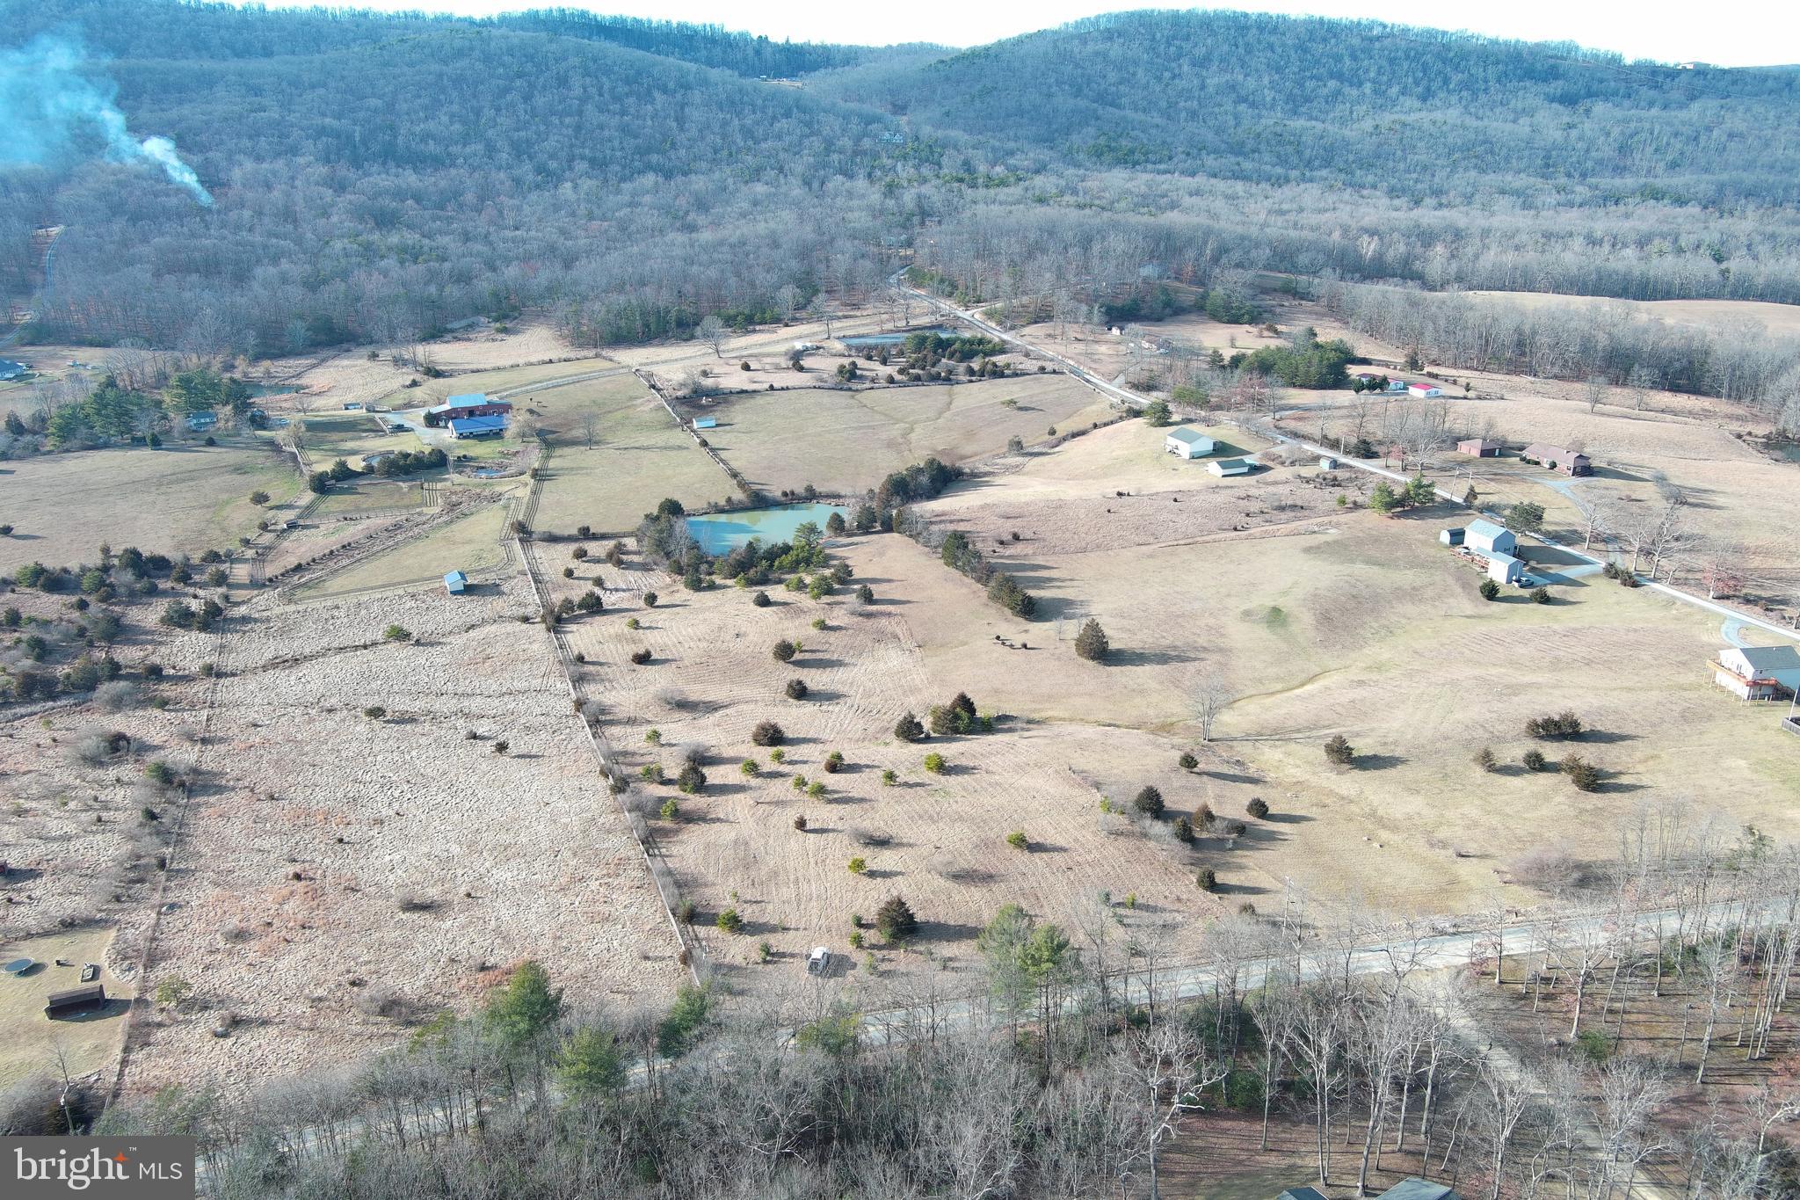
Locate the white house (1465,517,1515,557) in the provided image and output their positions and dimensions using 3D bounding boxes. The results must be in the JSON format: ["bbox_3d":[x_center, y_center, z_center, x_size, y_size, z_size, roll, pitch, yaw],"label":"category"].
[{"bbox_3d":[163.690,-17.080,401.920,7.320,7.870,12.010,-5,19,-16],"label":"white house"}]

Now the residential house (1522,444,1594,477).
[{"bbox_3d":[213.730,-46.070,471.260,9.860,6.600,17.840,-14,24,-33],"label":"residential house"}]

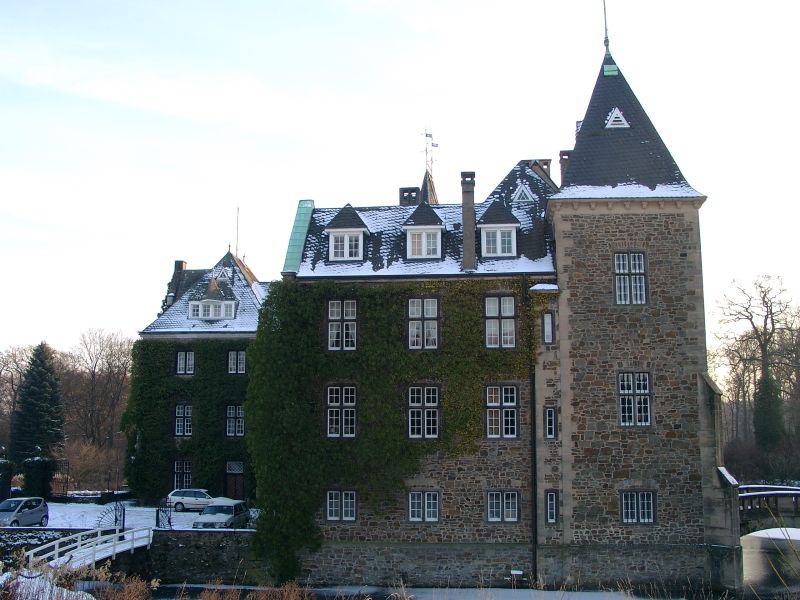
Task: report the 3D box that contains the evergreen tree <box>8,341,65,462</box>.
[{"bbox_3d":[-29.020,9.125,62.955,4.942,11.996,4.942,4,-10,-24],"label":"evergreen tree"}]

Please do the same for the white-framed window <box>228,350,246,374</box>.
[{"bbox_3d":[-10.773,4.153,52.095,1.227,1.567,0.200,-1,-6,6],"label":"white-framed window"}]

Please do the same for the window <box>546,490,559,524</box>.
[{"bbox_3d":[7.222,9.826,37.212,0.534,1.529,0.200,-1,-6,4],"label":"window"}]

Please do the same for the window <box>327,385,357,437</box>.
[{"bbox_3d":[-2.790,5.439,37.914,1.387,2.407,0.150,-1,-8,6],"label":"window"}]

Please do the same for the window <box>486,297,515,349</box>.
[{"bbox_3d":[4.881,1.099,37.976,1.402,2.417,0.150,-1,-9,6],"label":"window"}]

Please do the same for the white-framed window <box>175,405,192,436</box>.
[{"bbox_3d":[-14.678,8.210,53.498,1.208,2.027,0.150,-1,-9,6],"label":"white-framed window"}]

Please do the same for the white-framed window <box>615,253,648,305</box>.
[{"bbox_3d":[10.862,-0.979,37.072,1.451,2.430,0.150,-1,-8,5],"label":"white-framed window"}]

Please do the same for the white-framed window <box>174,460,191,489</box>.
[{"bbox_3d":[-14.210,11.501,51.421,1.104,1.961,0.200,-1,-6,6],"label":"white-framed window"}]

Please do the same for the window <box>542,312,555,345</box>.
[{"bbox_3d":[7.135,1.369,37.680,0.337,1.403,0.150,-1,-9,6],"label":"window"}]

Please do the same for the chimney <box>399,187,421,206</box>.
[{"bbox_3d":[0.546,-5.700,45.035,1.176,1.550,0.750,-1,-6,5],"label":"chimney"}]

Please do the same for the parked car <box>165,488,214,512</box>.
[{"bbox_3d":[-12.398,12.709,50.249,4.450,1.450,1.700,-1,-8,8],"label":"parked car"}]

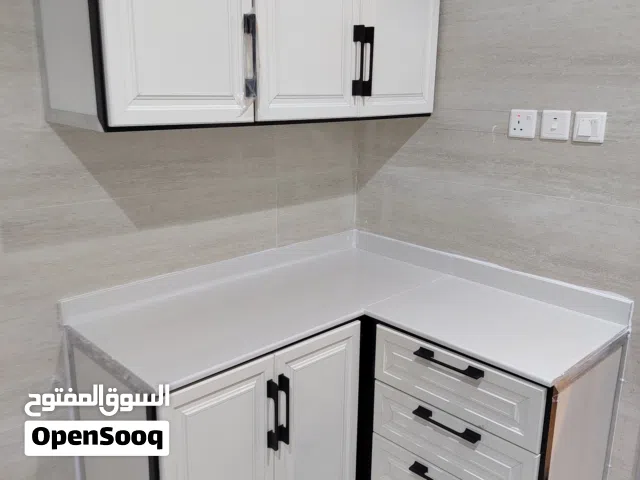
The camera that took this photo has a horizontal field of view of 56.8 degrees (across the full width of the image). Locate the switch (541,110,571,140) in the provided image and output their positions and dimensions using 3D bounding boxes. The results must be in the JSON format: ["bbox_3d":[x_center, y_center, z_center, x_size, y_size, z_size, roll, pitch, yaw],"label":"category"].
[{"bbox_3d":[0.718,-0.348,1.799,0.014,0.087,0.087,-14,21,-43],"label":"switch"}]

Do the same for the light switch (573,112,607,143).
[{"bbox_3d":[0.789,-0.328,1.730,0.016,0.087,0.087,-14,21,-43],"label":"light switch"}]

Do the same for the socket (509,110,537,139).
[{"bbox_3d":[0.643,-0.366,1.872,0.014,0.087,0.087,-14,21,-43],"label":"socket"}]

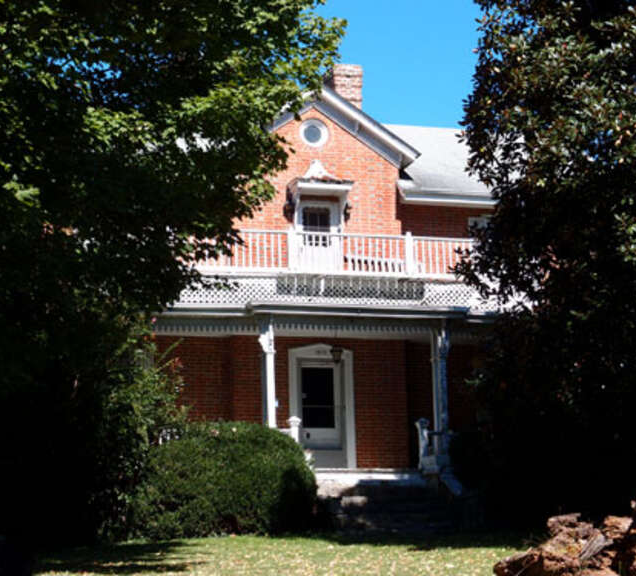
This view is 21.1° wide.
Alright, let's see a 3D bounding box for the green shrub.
[{"bbox_3d":[-1.621,3.285,29.300,3.100,2.000,2.600,2,-13,-15],"label":"green shrub"}]

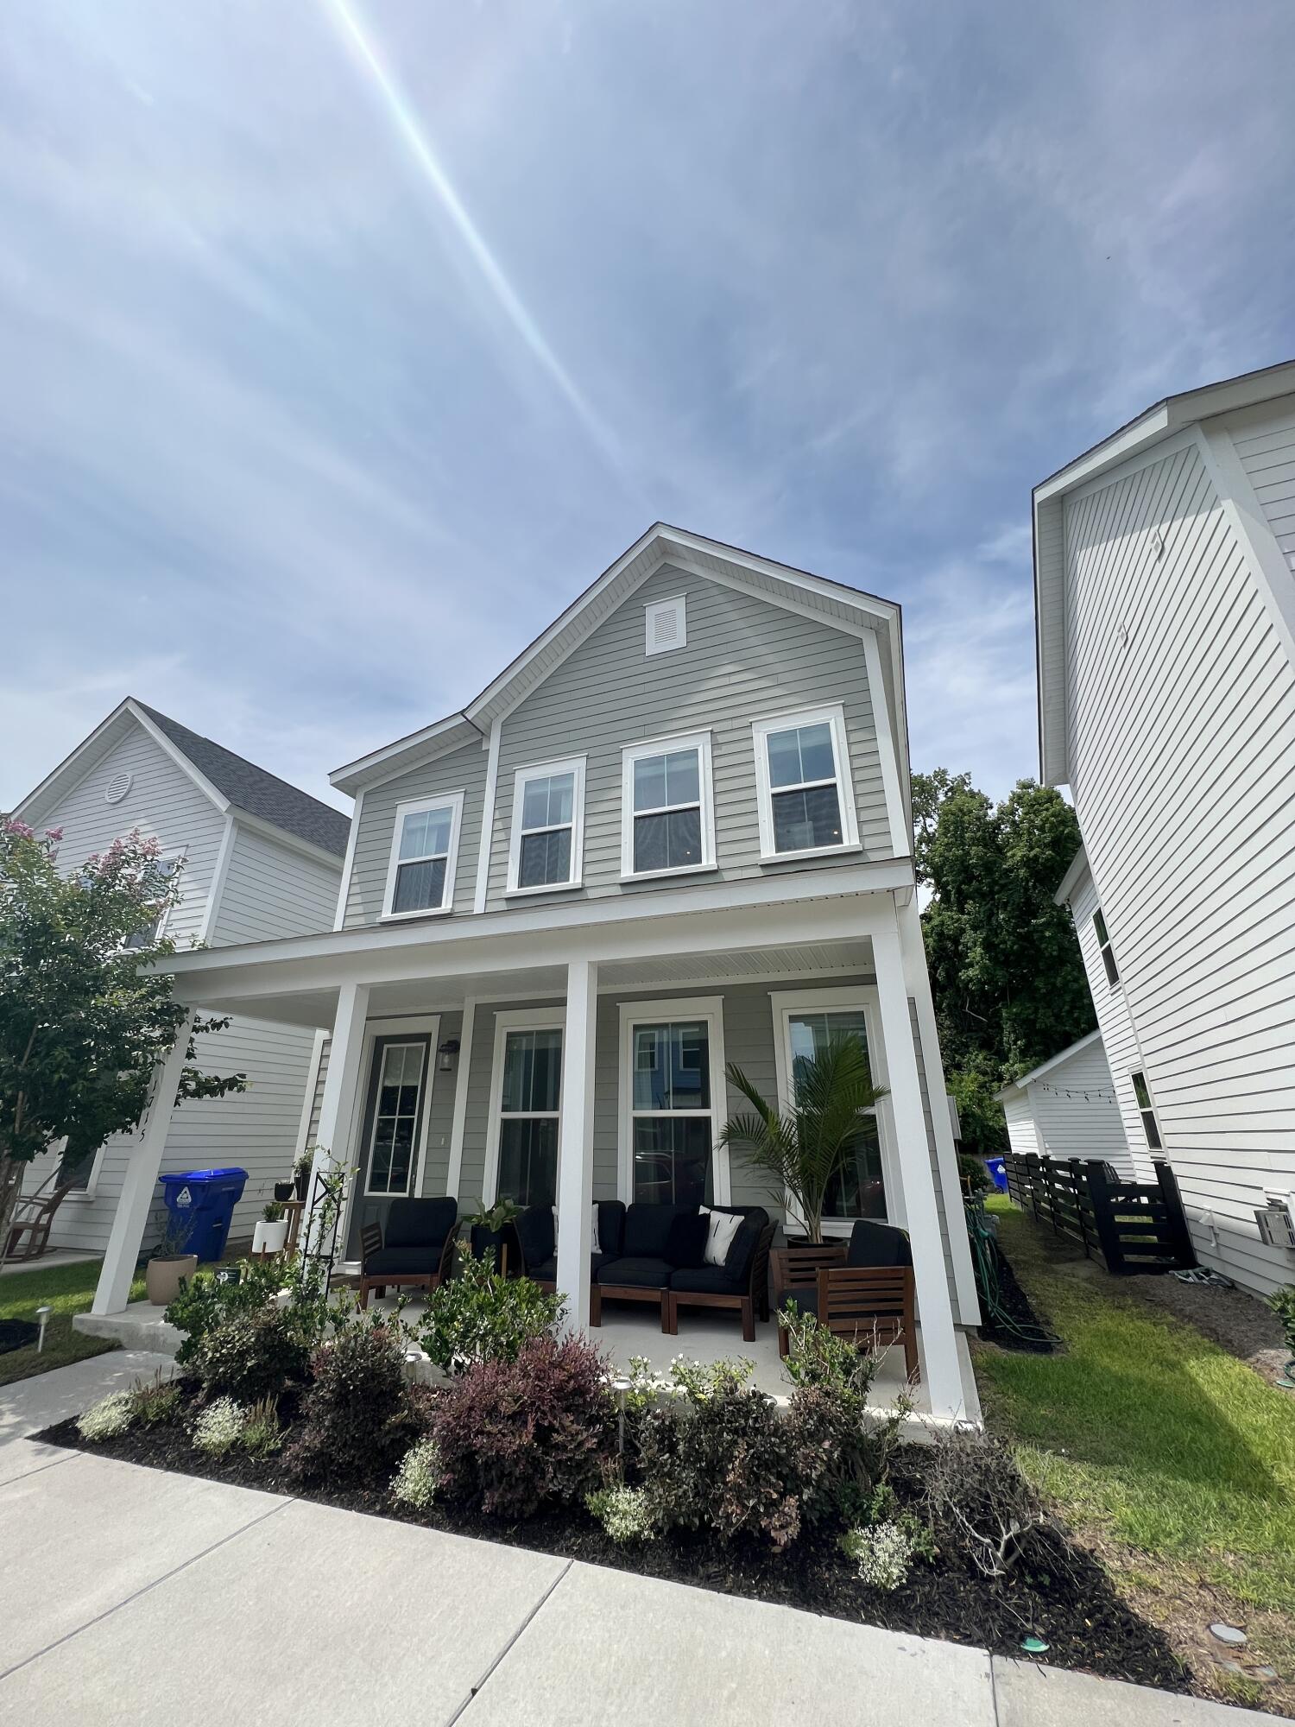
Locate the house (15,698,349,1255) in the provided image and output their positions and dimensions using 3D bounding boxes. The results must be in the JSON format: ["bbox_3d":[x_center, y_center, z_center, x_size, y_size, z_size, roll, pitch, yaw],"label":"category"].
[{"bbox_3d":[-9.951,2.590,15.890,7.800,10.600,10.400,-8,-24,20],"label":"house"}]

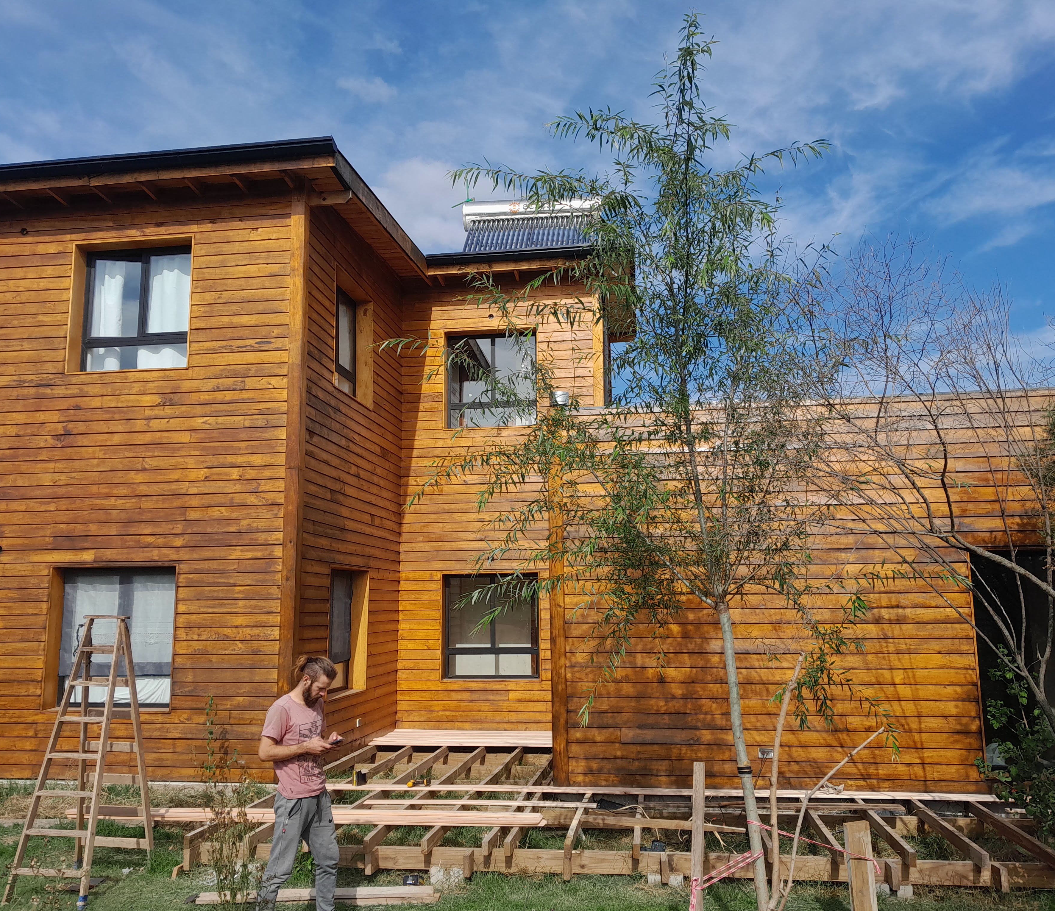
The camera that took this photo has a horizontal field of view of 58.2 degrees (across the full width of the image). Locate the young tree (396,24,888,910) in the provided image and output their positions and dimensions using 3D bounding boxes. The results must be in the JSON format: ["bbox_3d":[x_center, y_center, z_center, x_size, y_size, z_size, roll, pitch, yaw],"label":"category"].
[{"bbox_3d":[0.628,-0.029,5.998,3.050,5.850,2.700,-2,-9,8],"label":"young tree"}]

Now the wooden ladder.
[{"bbox_3d":[-3.268,2.175,7.064,0.600,1.940,1.020,-1,-9,3],"label":"wooden ladder"}]

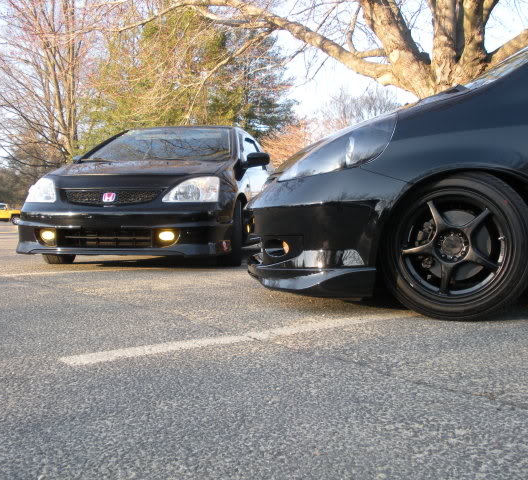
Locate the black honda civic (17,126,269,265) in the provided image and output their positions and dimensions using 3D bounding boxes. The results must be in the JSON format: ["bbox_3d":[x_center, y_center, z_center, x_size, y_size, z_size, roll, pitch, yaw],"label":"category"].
[{"bbox_3d":[-0.807,-0.523,6.731,1.730,1.390,4.210,1,2,9],"label":"black honda civic"}]

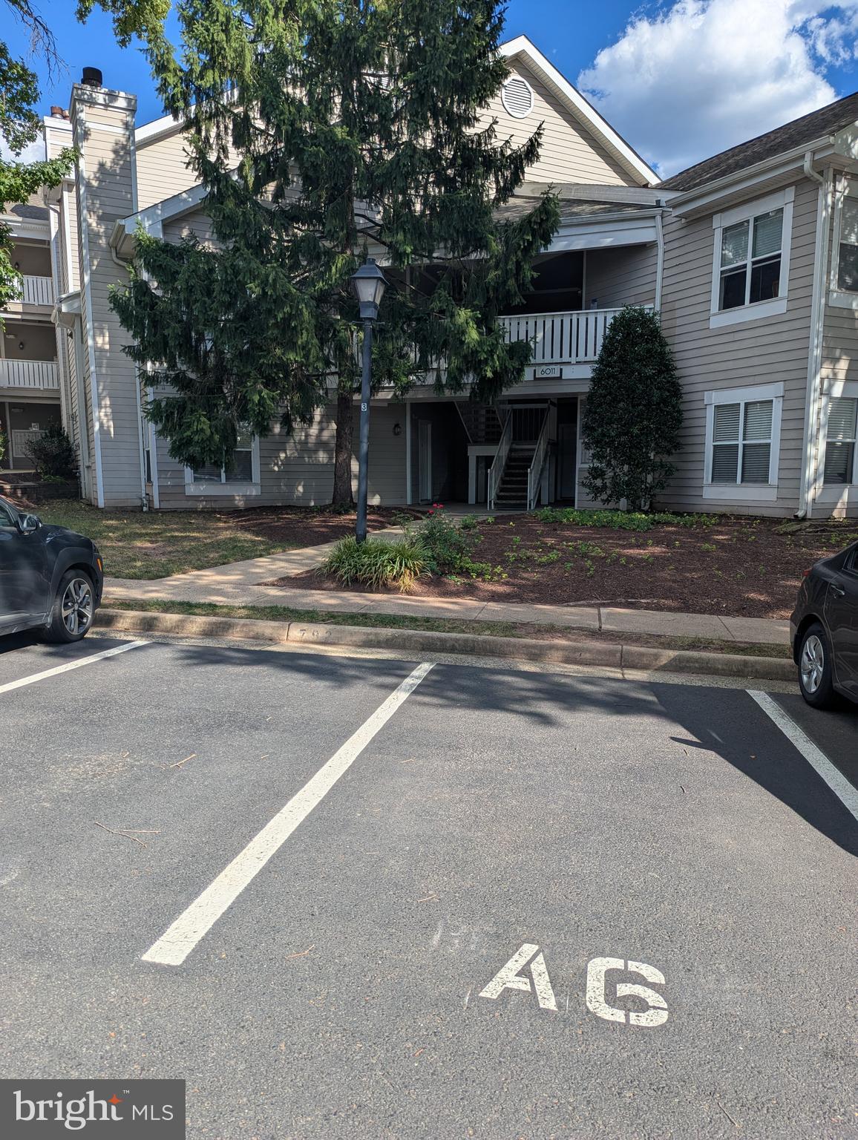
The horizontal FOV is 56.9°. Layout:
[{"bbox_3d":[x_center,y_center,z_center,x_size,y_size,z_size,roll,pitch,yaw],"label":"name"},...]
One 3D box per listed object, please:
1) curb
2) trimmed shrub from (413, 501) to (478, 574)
[{"bbox_3d":[-0.094,0.646,7.135,6.350,0.160,0.180,3,8,10],"label":"curb"},{"bbox_3d":[0.230,-0.425,10.450,0.840,0.880,0.780,1,7,11],"label":"trimmed shrub"}]

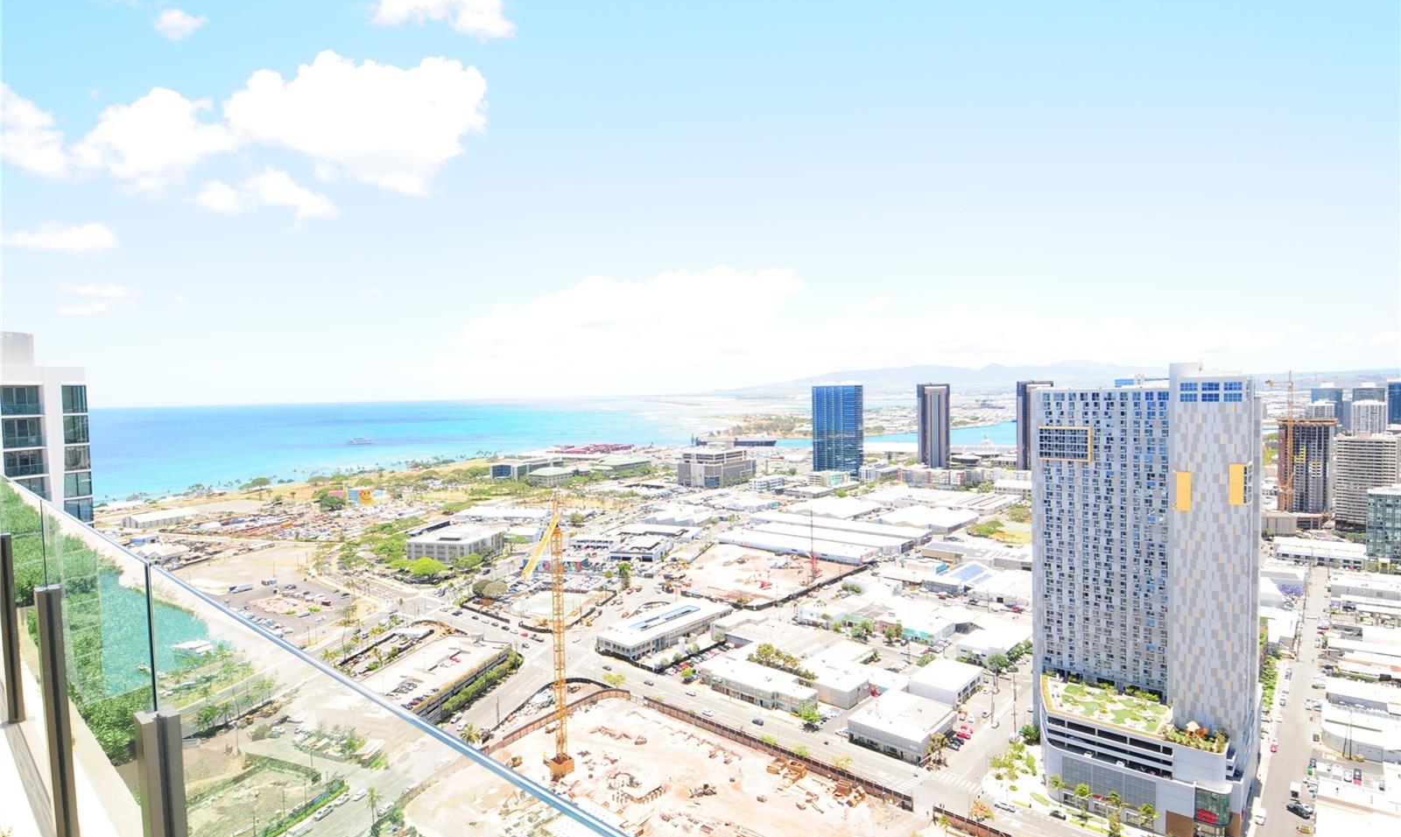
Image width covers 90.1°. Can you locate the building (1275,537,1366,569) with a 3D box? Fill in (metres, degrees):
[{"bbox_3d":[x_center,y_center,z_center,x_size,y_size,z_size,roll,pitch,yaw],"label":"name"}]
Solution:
[{"bbox_3d":[407.680,88.400,459.990,45.000,7.200,46.000,1,3,41],"label":"building"}]

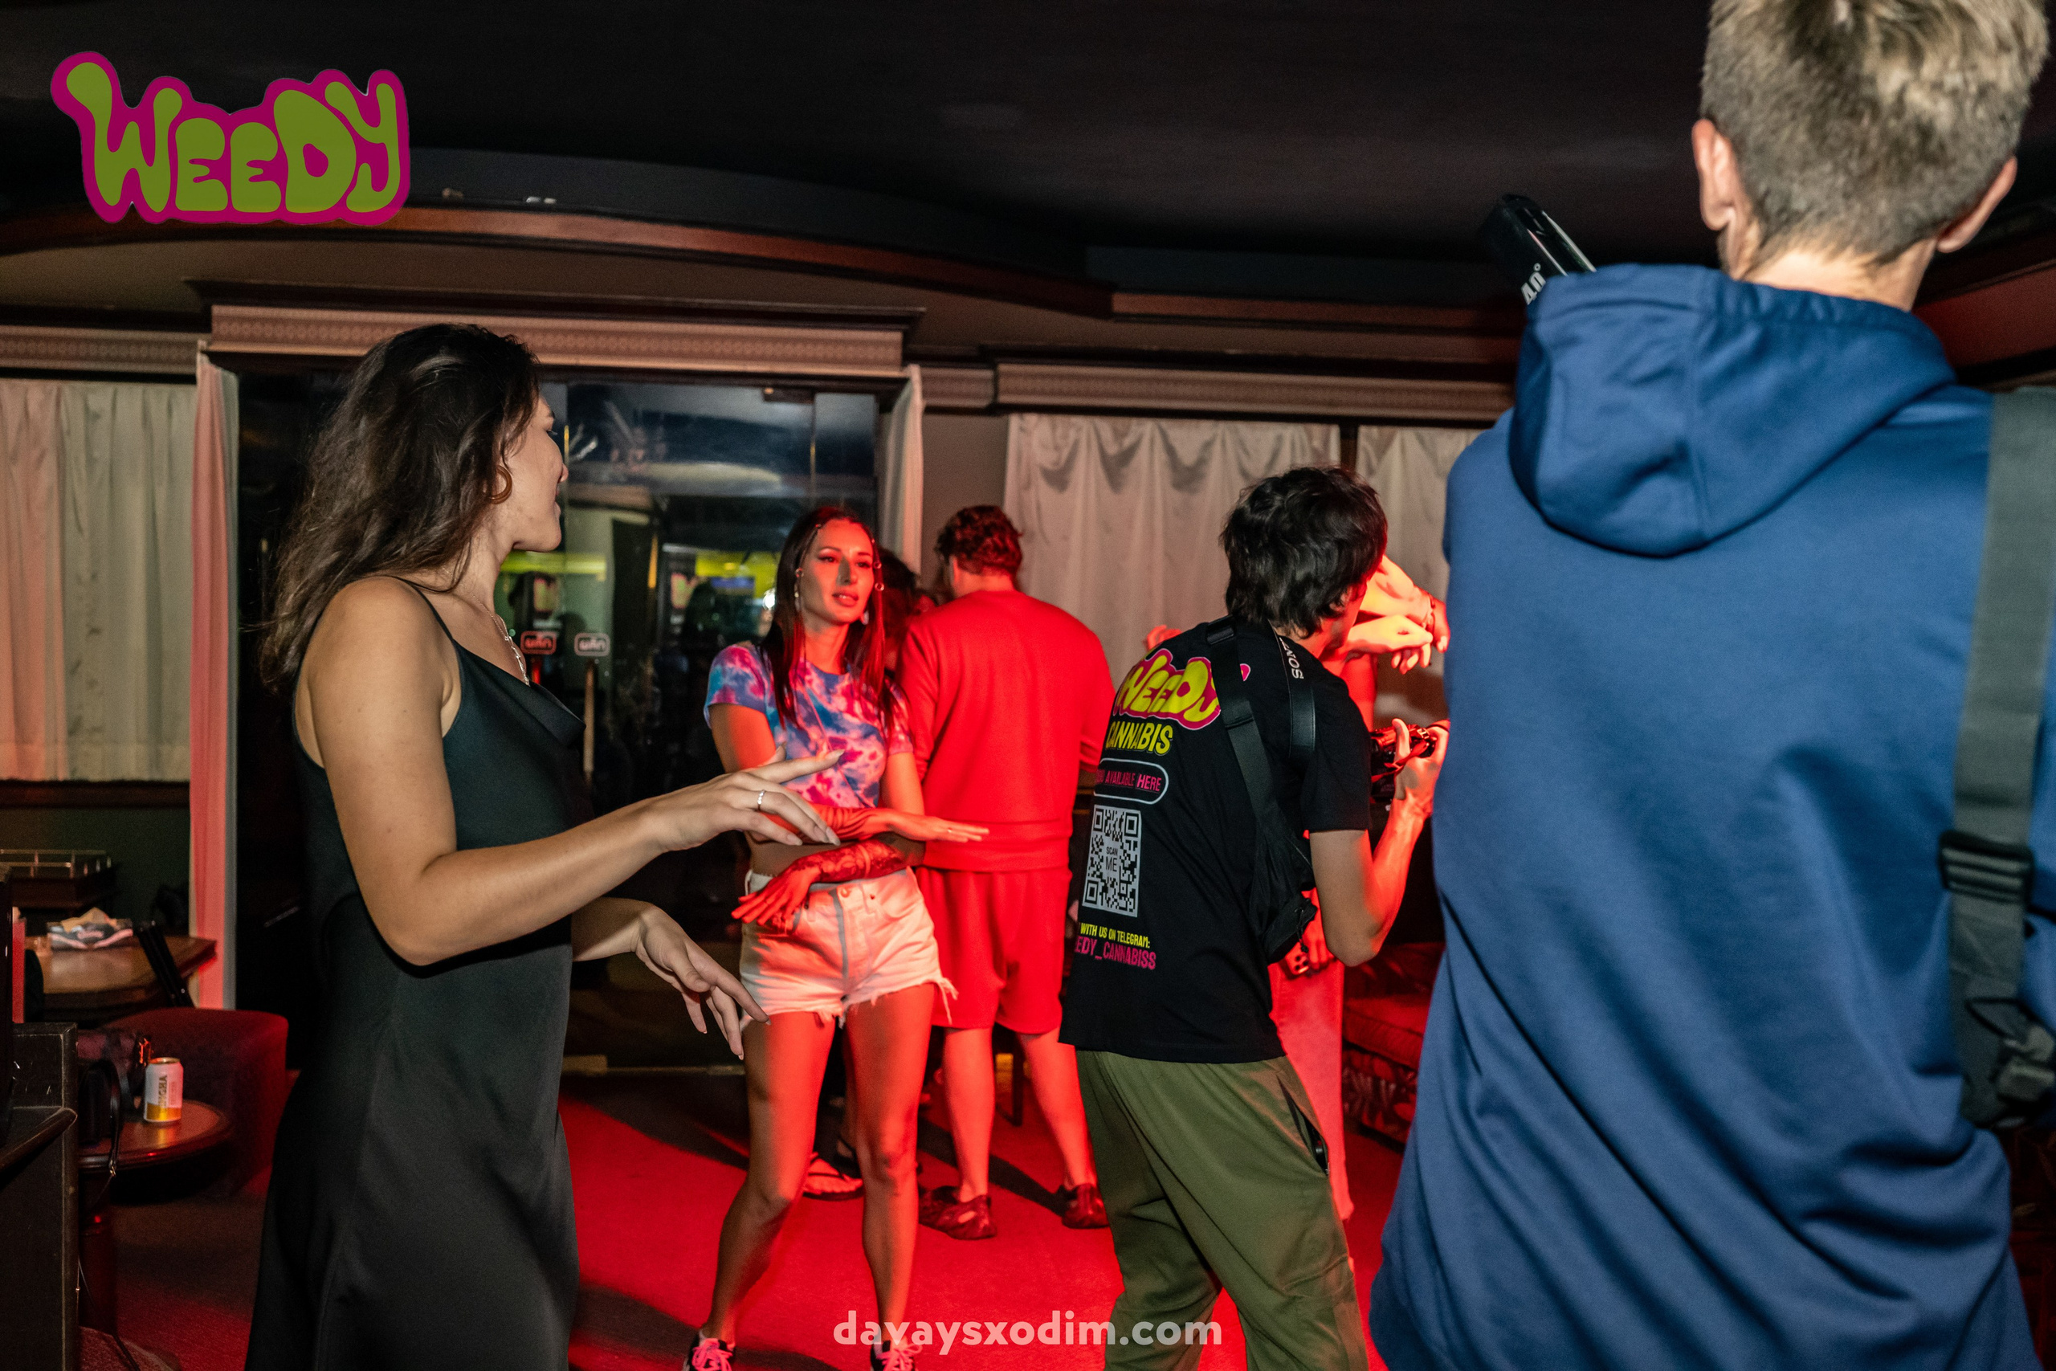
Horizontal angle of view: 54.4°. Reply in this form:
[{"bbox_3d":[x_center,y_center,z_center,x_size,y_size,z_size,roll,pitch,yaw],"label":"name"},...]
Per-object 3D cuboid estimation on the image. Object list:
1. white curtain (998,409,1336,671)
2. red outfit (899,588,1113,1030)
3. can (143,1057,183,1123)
[{"bbox_3d":[0.493,-0.316,6.850,1.170,1.240,0.100,1,2,-8],"label":"white curtain"},{"bbox_3d":[-0.049,0.302,4.920,0.530,1.080,0.370,0,2,-20],"label":"red outfit"},{"bbox_3d":[-1.676,0.786,3.880,0.066,0.115,0.066,1,2,0],"label":"can"}]

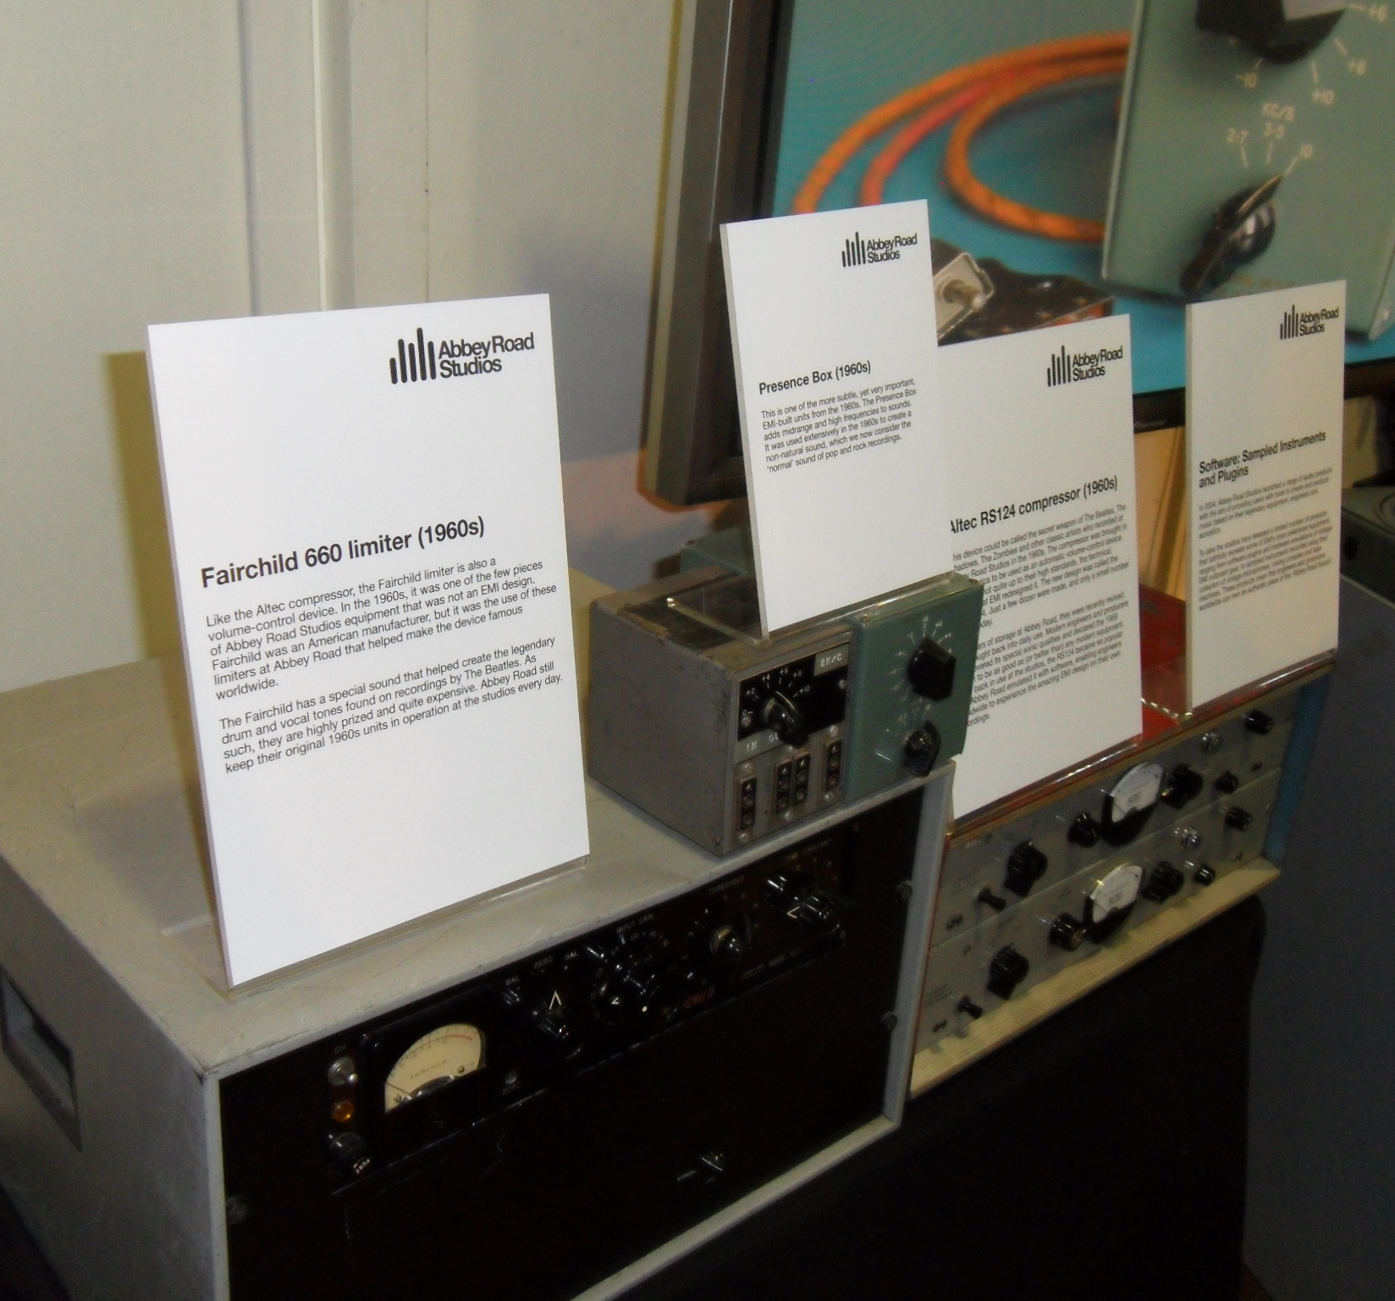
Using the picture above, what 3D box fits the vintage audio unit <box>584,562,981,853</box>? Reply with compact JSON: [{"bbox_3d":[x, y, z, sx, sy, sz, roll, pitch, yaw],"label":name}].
[{"bbox_3d":[0.050,0.018,1.010,0.205,0.112,0.151,-18,32,-40],"label":"vintage audio unit"}]

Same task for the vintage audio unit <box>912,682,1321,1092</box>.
[{"bbox_3d":[0.233,0.107,1.417,0.506,0.205,0.319,-17,32,-40],"label":"vintage audio unit"}]

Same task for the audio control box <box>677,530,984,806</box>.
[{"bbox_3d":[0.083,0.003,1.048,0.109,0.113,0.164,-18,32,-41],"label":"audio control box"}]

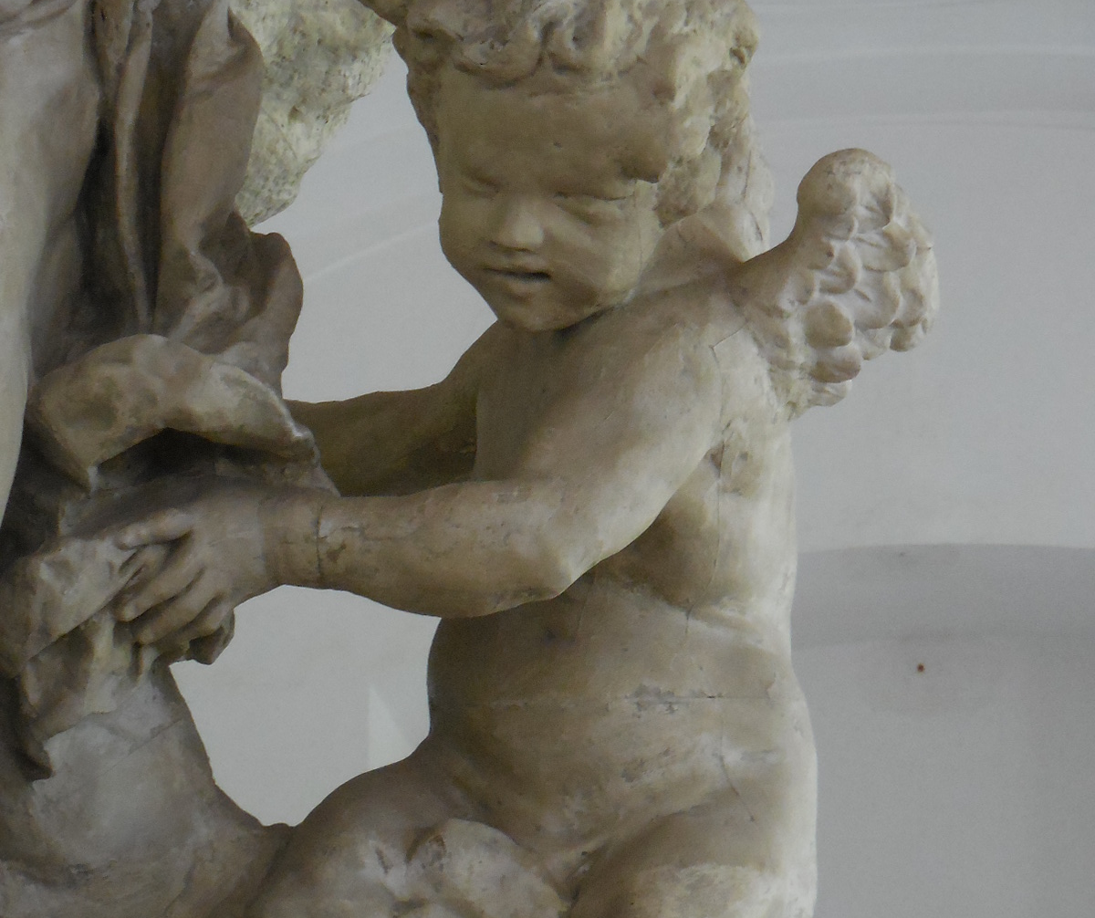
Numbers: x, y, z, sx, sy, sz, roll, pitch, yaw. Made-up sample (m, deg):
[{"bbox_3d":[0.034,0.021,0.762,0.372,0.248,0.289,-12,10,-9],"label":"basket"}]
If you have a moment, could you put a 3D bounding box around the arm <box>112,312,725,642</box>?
[{"bbox_3d":[-0.080,0.015,3.420,0.375,0.200,0.150,1,-9,-8],"label":"arm"}]

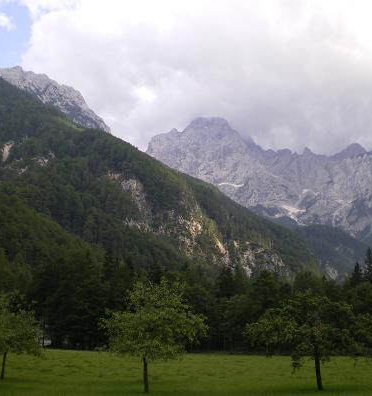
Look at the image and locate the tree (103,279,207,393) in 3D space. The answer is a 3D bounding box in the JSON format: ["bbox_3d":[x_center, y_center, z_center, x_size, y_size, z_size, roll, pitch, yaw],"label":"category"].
[{"bbox_3d":[-1.356,5.833,24.831,4.390,4.710,4.210,0,-15,0],"label":"tree"}]

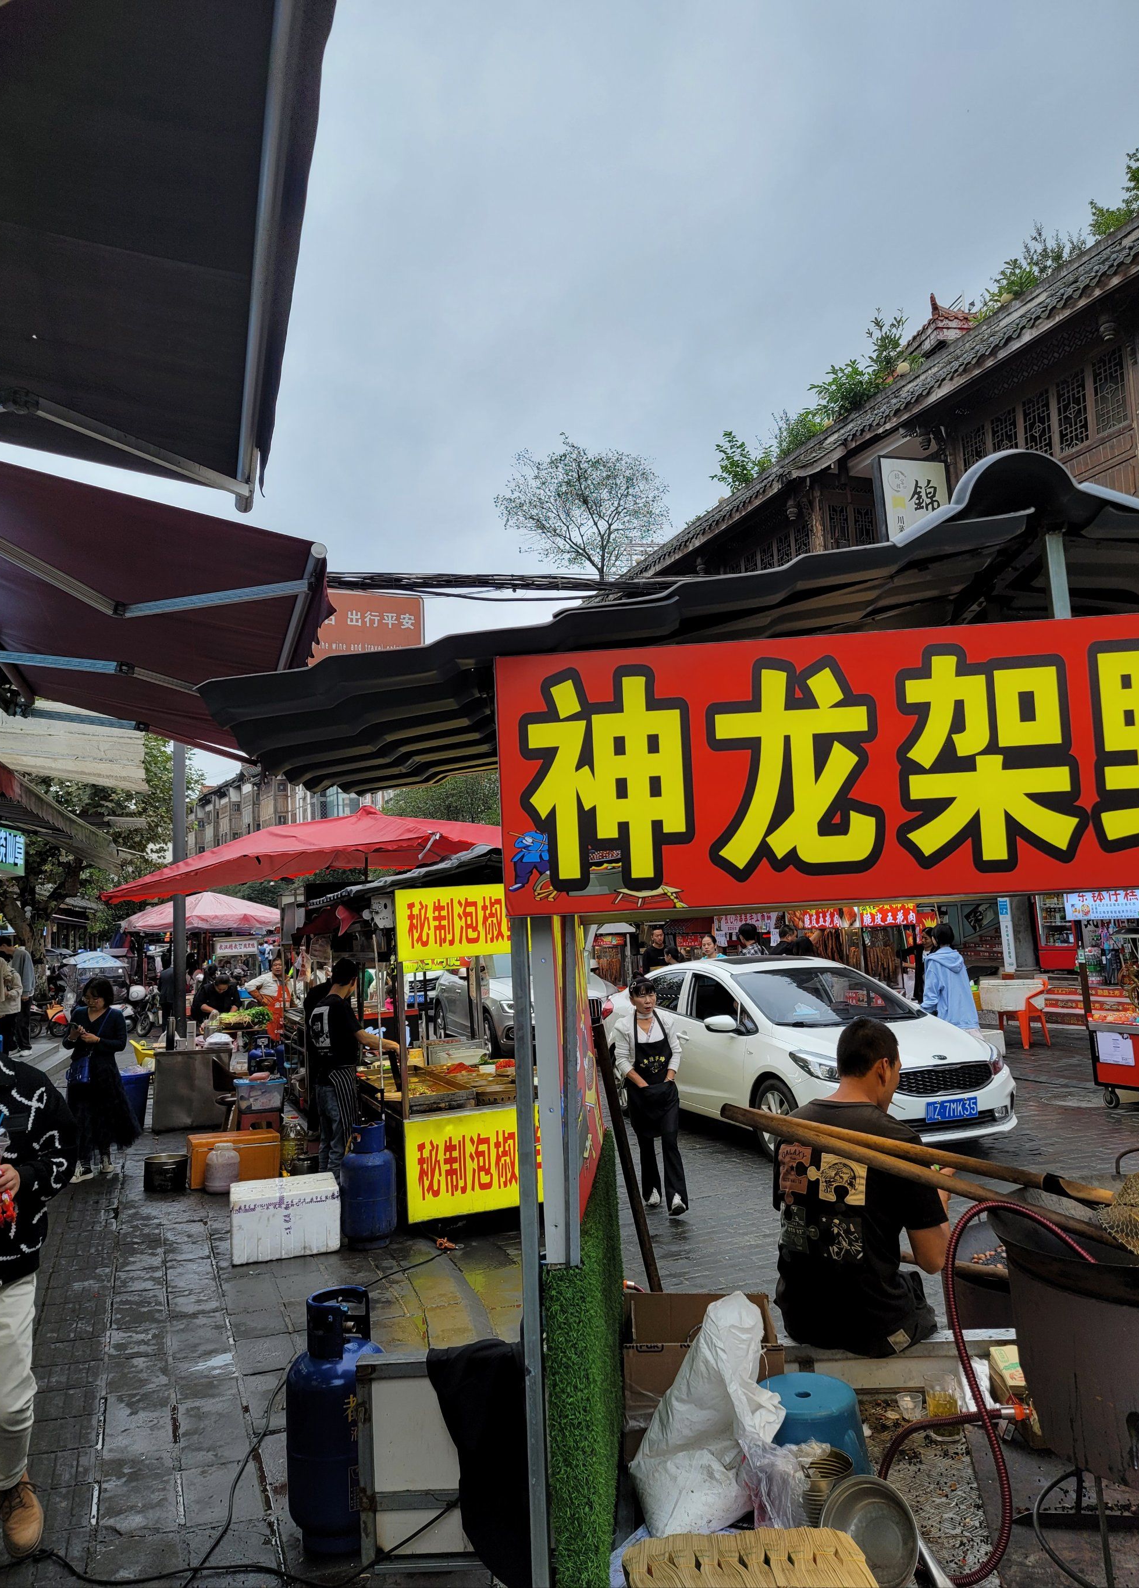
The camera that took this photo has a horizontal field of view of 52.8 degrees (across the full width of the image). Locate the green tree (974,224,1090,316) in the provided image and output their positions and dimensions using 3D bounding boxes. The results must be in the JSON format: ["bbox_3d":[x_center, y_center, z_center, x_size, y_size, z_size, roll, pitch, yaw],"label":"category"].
[{"bbox_3d":[6.934,-7.907,17.300,1.000,1.200,1.900,0,-6,-20],"label":"green tree"}]

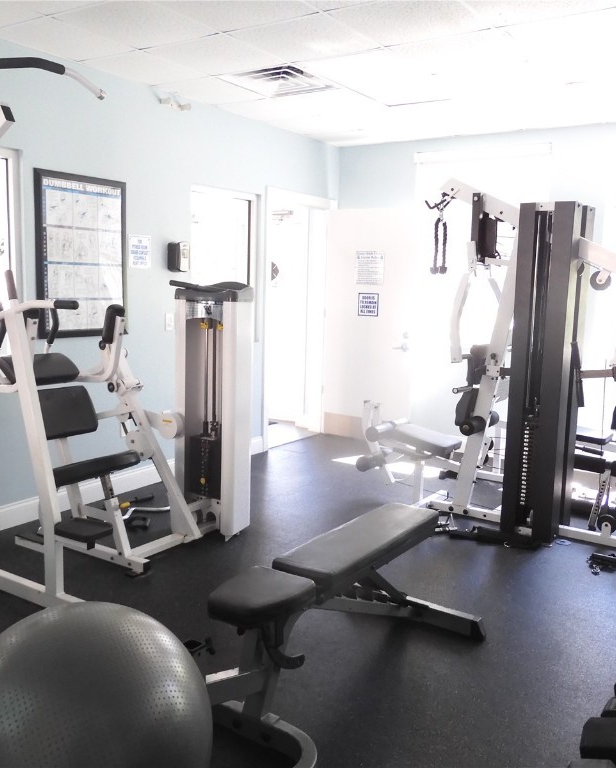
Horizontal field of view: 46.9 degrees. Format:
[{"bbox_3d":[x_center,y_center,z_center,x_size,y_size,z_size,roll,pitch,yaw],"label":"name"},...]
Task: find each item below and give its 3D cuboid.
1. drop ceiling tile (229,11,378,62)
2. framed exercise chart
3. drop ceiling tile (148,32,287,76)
[{"bbox_3d":[-0.017,-1.819,3.736,0.600,0.020,0.600,7,11,33],"label":"drop ceiling tile"},{"bbox_3d":[-1.400,-0.792,4.448,0.025,0.987,0.688,7,11,33],"label":"framed exercise chart"},{"bbox_3d":[-0.524,-1.886,4.068,0.600,0.020,0.600,7,11,33],"label":"drop ceiling tile"}]

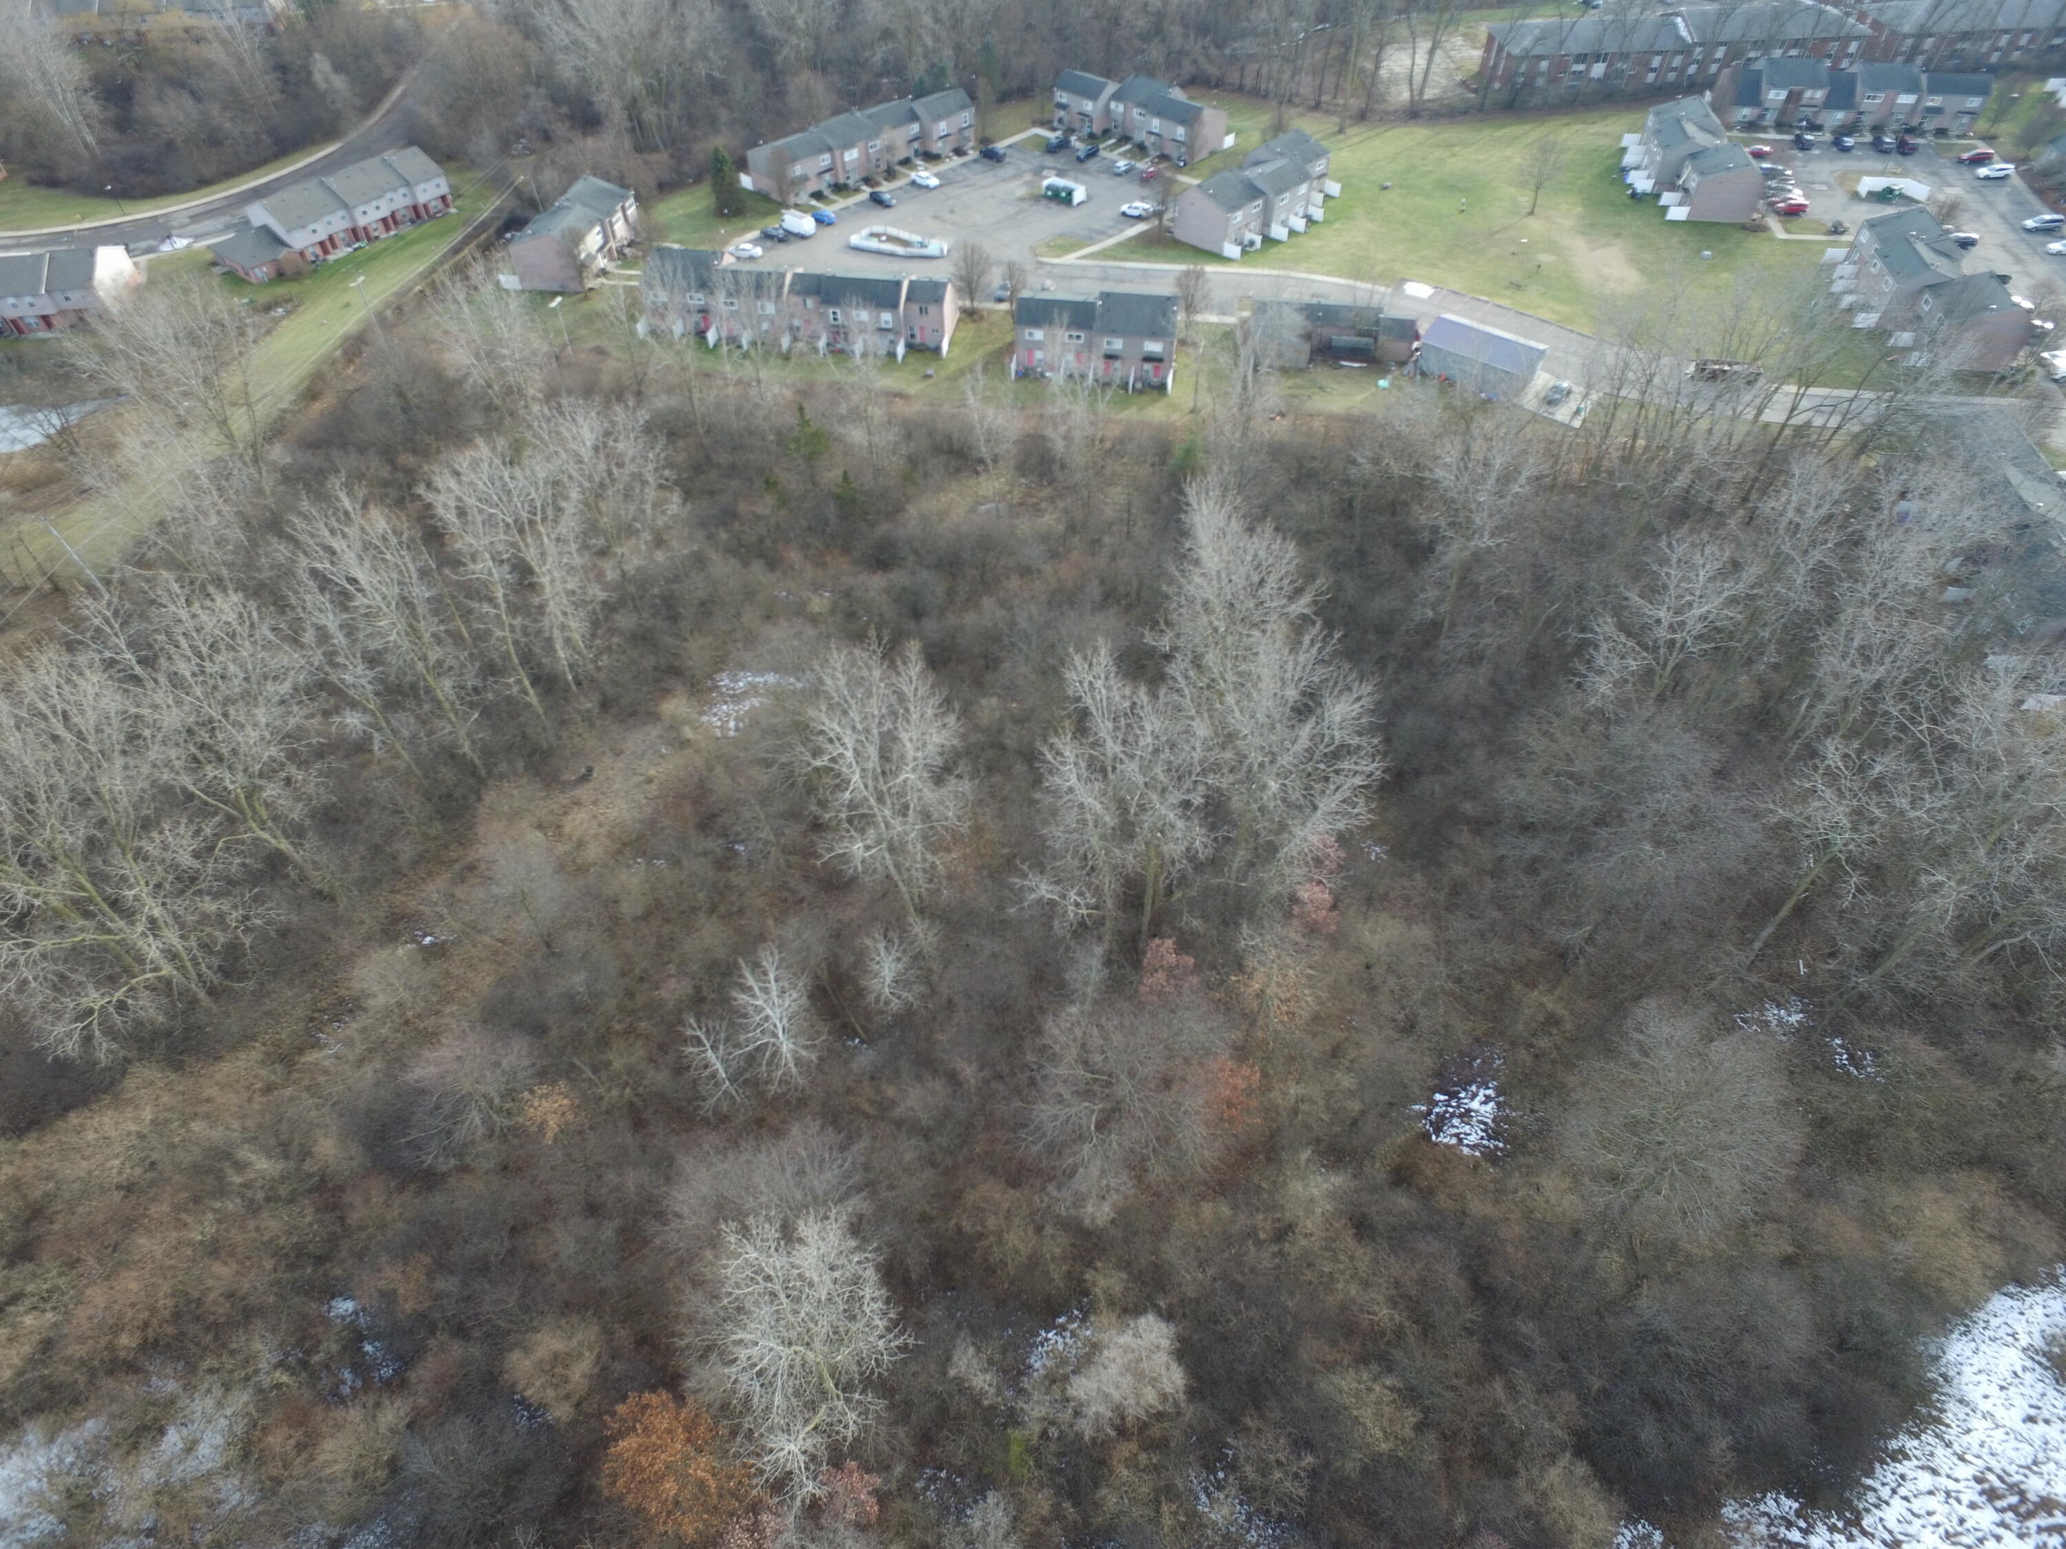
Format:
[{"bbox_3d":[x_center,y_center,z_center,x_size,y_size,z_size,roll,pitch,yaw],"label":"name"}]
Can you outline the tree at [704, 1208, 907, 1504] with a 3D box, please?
[{"bbox_3d":[-10.850,28.550,58.500,9.400,16.000,12.200,0,46,0],"label":"tree"}]

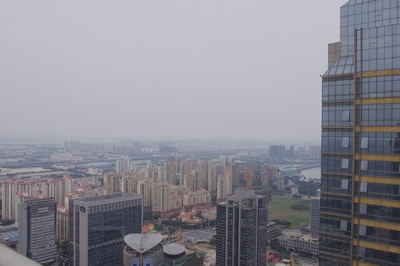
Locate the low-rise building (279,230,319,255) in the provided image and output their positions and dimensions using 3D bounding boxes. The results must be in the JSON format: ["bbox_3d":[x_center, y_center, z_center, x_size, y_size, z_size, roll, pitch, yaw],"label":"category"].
[{"bbox_3d":[134.000,144.180,490.000,52.000,15.500,42.000,0,-1,22],"label":"low-rise building"}]

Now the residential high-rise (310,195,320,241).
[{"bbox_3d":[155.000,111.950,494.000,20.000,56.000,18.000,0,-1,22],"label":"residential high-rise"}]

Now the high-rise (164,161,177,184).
[{"bbox_3d":[-84.000,117.590,1085.000,30.000,75.000,16.000,1,-1,-41],"label":"high-rise"}]

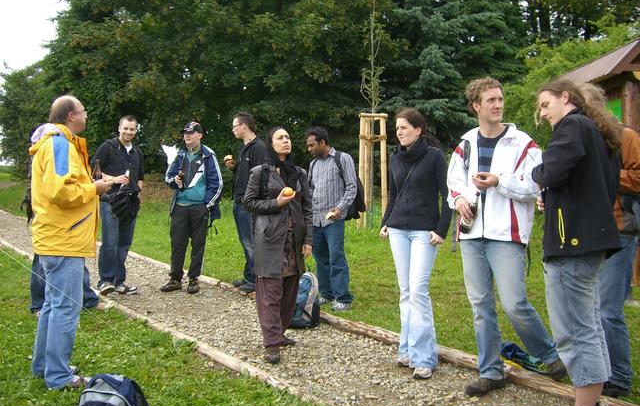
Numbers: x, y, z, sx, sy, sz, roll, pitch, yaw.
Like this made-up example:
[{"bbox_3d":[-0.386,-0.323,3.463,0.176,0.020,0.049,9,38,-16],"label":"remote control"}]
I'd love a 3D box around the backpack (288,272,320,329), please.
[{"bbox_3d":[-0.160,0.798,5.780,0.300,0.460,0.220,3,5,37],"label":"backpack"}]

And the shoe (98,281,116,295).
[{"bbox_3d":[-2.195,0.863,7.275,0.115,0.130,0.270,0,4,-6],"label":"shoe"}]

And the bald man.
[{"bbox_3d":[-1.575,0.226,4.405,0.540,1.790,0.540,0,4,-3],"label":"bald man"}]

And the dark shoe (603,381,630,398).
[{"bbox_3d":[1.720,1.077,4.203,0.300,0.120,0.110,-1,4,-17],"label":"dark shoe"}]

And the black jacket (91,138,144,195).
[{"bbox_3d":[-2.090,-0.359,7.192,0.540,0.660,0.380,-3,5,-37],"label":"black jacket"}]

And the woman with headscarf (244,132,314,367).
[{"bbox_3d":[-0.305,0.272,4.990,0.500,1.620,0.460,-1,4,-16],"label":"woman with headscarf"}]

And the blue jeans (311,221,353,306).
[{"bbox_3d":[0.120,0.467,6.677,0.400,0.920,0.310,3,5,33],"label":"blue jeans"}]

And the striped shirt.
[{"bbox_3d":[0.130,-0.169,6.604,0.470,0.740,0.350,3,5,37],"label":"striped shirt"}]

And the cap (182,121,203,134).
[{"bbox_3d":[-1.316,-0.774,7.250,0.175,0.130,0.250,2,5,30],"label":"cap"}]

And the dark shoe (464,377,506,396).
[{"bbox_3d":[0.995,1.077,4.233,0.300,0.115,0.115,-3,5,-38],"label":"dark shoe"}]

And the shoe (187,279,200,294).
[{"bbox_3d":[-1.325,0.861,7.375,0.110,0.120,0.290,-1,4,-9],"label":"shoe"}]

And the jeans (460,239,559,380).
[{"bbox_3d":[1.150,0.613,4.322,0.540,0.930,0.450,2,4,27],"label":"jeans"}]

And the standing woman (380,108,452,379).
[{"bbox_3d":[0.622,0.261,4.530,0.450,1.680,0.320,1,4,18],"label":"standing woman"}]

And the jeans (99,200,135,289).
[{"bbox_3d":[-2.090,0.387,7.250,0.380,0.970,0.280,-2,4,-22],"label":"jeans"}]

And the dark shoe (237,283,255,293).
[{"bbox_3d":[-0.684,0.856,7.120,0.290,0.110,0.105,-3,5,-32],"label":"dark shoe"}]

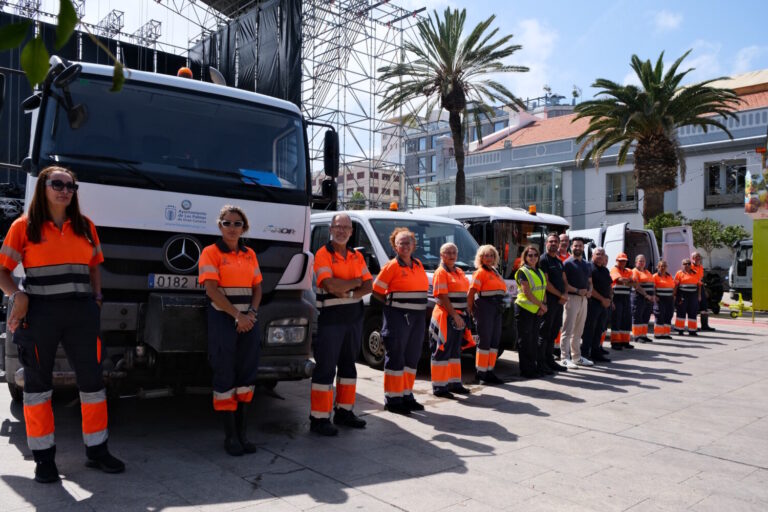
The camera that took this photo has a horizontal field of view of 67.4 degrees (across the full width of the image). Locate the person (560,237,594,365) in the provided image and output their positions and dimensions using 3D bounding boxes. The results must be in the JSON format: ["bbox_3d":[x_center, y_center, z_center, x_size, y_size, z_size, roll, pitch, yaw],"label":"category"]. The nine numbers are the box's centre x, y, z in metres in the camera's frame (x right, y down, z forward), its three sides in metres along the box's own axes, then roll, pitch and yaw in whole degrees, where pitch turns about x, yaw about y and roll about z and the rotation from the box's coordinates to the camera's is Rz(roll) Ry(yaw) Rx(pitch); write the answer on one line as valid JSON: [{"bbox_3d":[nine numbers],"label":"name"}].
[{"bbox_3d":[2.688,0.642,8.000,0.480,1.771,0.360,1,-2,-20],"label":"person"}]

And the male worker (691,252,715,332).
[{"bbox_3d":[7.497,0.832,13.600,0.520,1.820,0.360,1,-1,-22],"label":"male worker"}]

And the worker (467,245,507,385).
[{"bbox_3d":[1.213,0.677,6.750,0.480,1.600,0.360,2,-2,-40],"label":"worker"}]

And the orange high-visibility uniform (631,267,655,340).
[{"bbox_3d":[5.004,0.919,11.150,0.470,1.316,0.340,1,-2,-18],"label":"orange high-visibility uniform"}]

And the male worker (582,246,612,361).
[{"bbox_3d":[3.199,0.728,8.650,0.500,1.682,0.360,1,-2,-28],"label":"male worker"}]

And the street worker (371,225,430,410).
[{"bbox_3d":[0.150,0.578,5.220,0.500,1.640,0.350,1,-1,-28],"label":"street worker"}]

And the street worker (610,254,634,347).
[{"bbox_3d":[4.173,0.789,10.100,0.480,1.666,0.360,1,-2,-18],"label":"street worker"}]

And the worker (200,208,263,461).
[{"bbox_3d":[-1.046,0.497,3.950,0.460,1.687,0.320,2,-2,-32],"label":"worker"}]

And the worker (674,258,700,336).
[{"bbox_3d":[6.586,0.890,12.500,0.520,1.649,0.320,1,-2,-2],"label":"worker"}]

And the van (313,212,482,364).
[{"bbox_3d":[-0.330,0.500,10.000,2.050,2.270,5.300,1,-1,-36],"label":"van"}]

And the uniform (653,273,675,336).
[{"bbox_3d":[5.968,1.046,12.300,0.480,1.370,0.310,1,-1,-8],"label":"uniform"}]

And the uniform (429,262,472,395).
[{"bbox_3d":[0.703,0.755,6.000,0.480,1.340,0.360,1,-1,-35],"label":"uniform"}]

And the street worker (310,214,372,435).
[{"bbox_3d":[-0.334,0.518,4.520,0.510,1.700,0.360,1,-1,-22],"label":"street worker"}]

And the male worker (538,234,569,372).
[{"bbox_3d":[2.265,0.606,7.720,0.520,1.820,0.340,1,-1,-32],"label":"male worker"}]

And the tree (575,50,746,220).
[{"bbox_3d":[9.500,-2.650,20.000,5.900,9.000,5.900,1,-1,-36],"label":"tree"}]

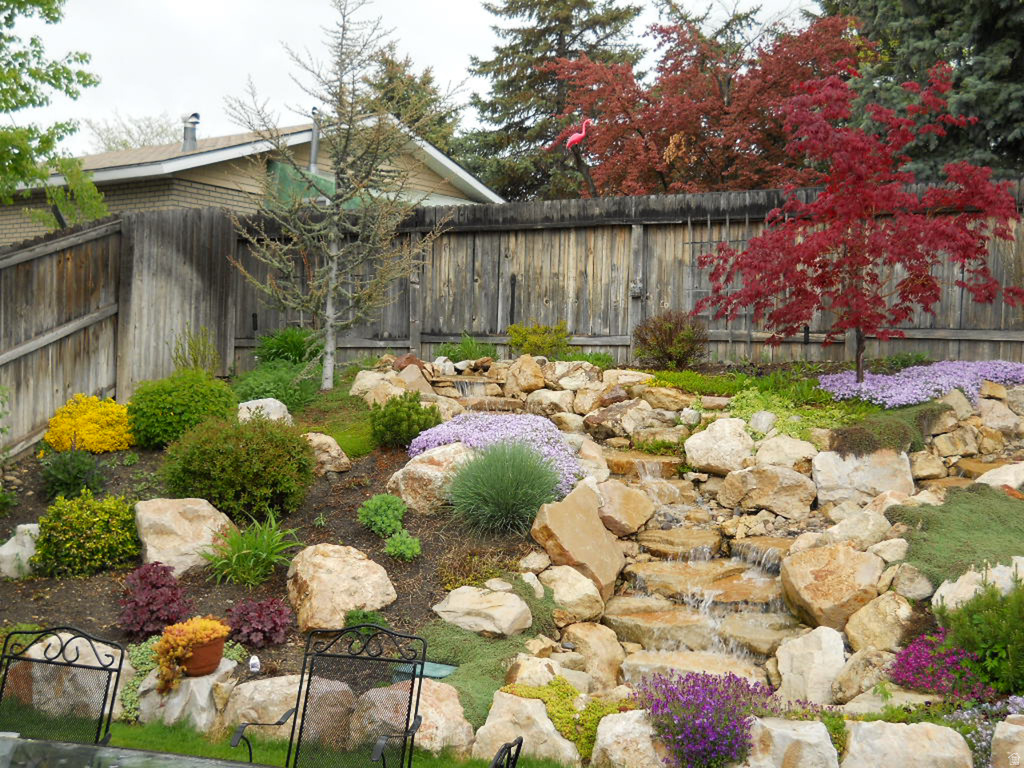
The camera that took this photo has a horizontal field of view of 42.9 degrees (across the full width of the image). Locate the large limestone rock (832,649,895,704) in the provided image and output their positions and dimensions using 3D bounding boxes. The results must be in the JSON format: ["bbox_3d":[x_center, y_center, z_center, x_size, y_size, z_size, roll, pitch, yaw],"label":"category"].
[{"bbox_3d":[1.890,1.573,7.000,0.320,0.276,0.320,2,1,15],"label":"large limestone rock"}]

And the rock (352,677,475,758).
[{"bbox_3d":[-0.542,1.775,6.950,0.630,0.390,0.460,2,-1,-4],"label":"rock"}]

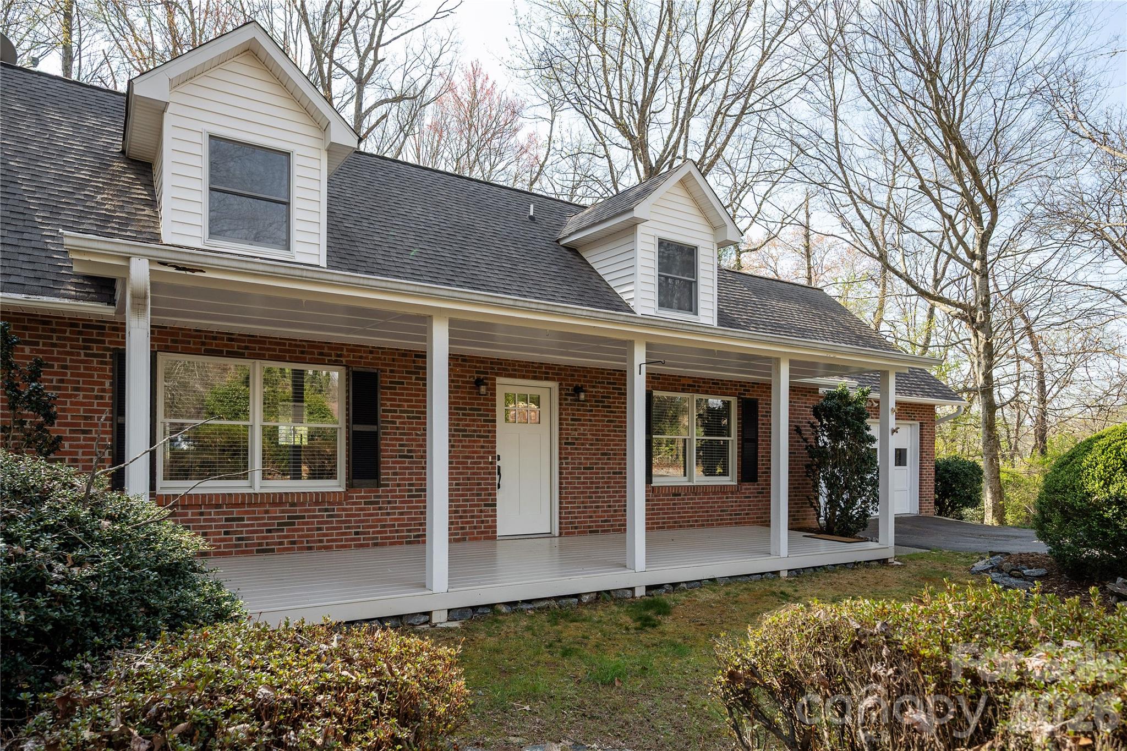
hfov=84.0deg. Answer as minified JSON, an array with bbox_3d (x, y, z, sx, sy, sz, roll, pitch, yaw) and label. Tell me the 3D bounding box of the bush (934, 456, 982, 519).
[{"bbox_3d":[9.690,2.760,15.600,1.500,1.550,1.450,4,-5,-29],"label":"bush"}]

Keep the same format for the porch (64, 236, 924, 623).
[{"bbox_3d":[0.160,0.920,7.070,8.700,2.720,2.850,4,-5,-29],"label":"porch"}]

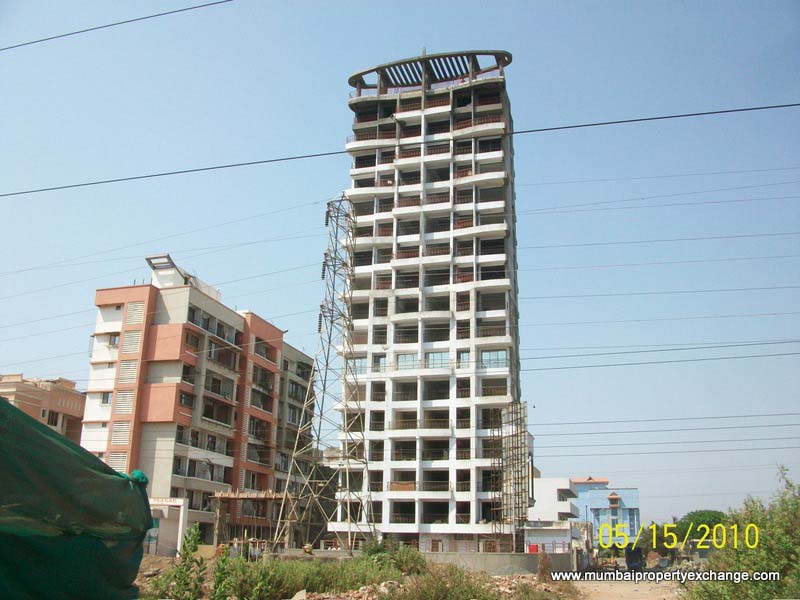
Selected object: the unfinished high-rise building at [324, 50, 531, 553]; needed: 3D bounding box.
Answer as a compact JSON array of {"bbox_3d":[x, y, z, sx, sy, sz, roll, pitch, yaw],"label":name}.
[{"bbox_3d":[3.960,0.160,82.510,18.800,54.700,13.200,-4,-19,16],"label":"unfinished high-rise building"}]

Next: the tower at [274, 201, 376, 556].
[{"bbox_3d":[-4.410,4.230,51.040,5.100,25.700,5.100,-4,-19,16],"label":"tower"}]

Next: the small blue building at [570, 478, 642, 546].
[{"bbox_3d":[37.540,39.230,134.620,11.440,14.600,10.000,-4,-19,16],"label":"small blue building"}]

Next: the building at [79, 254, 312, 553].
[{"bbox_3d":[-21.020,14.340,85.320,11.700,28.700,32.400,-4,-19,15],"label":"building"}]

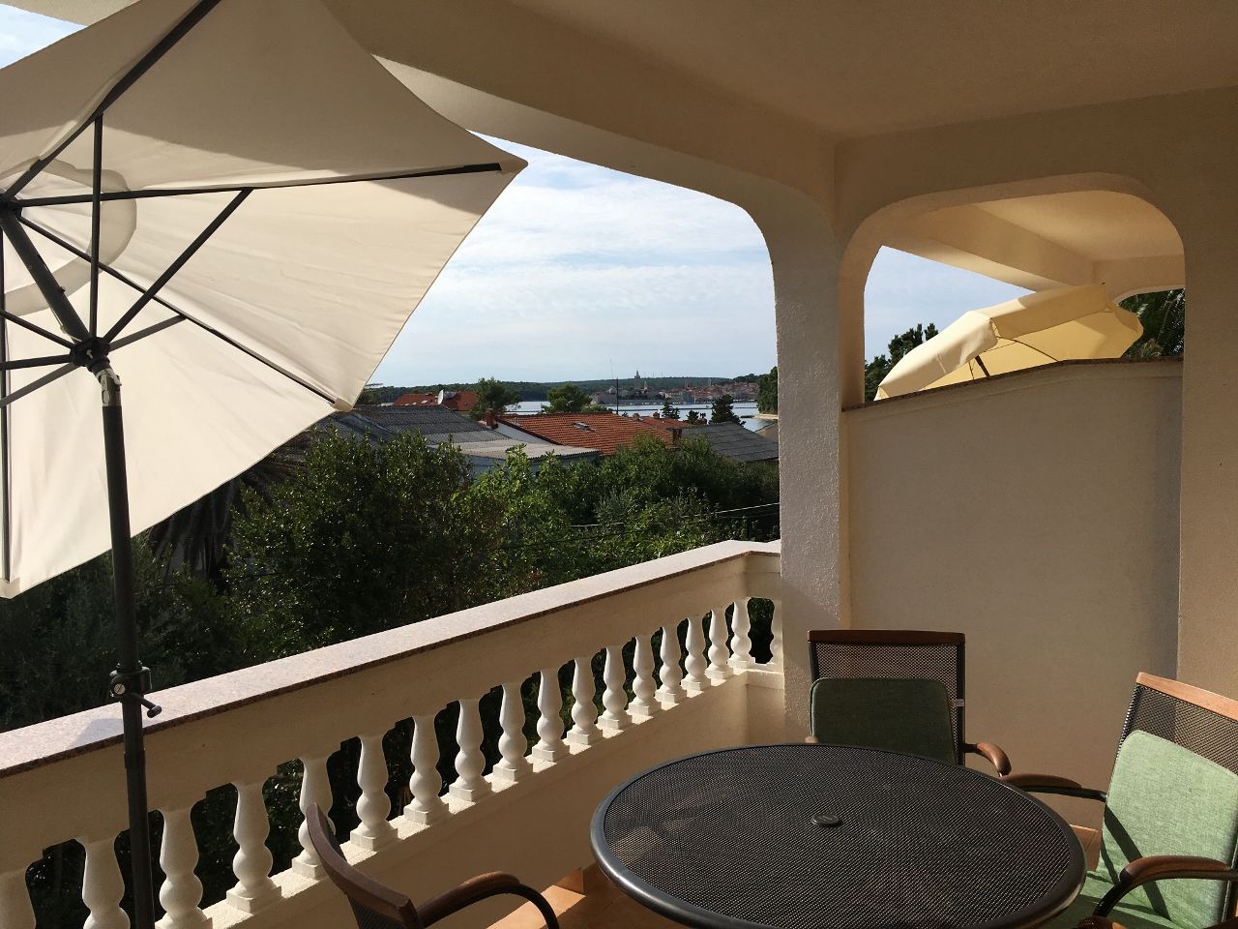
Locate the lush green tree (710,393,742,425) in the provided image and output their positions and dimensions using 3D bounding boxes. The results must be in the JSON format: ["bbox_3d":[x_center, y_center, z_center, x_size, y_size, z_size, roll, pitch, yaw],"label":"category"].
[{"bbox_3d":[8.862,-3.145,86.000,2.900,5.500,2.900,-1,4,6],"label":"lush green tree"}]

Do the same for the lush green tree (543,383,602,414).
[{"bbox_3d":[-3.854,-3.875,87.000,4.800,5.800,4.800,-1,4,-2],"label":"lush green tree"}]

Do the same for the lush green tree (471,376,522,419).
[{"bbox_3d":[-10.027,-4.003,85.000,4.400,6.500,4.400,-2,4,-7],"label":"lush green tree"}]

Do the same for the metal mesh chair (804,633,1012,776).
[{"bbox_3d":[0.701,0.966,2.662,0.600,0.940,0.640,0,4,13],"label":"metal mesh chair"}]

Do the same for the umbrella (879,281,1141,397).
[{"bbox_3d":[2.399,0.023,6.696,1.750,2.200,1.880,2,5,35],"label":"umbrella"}]

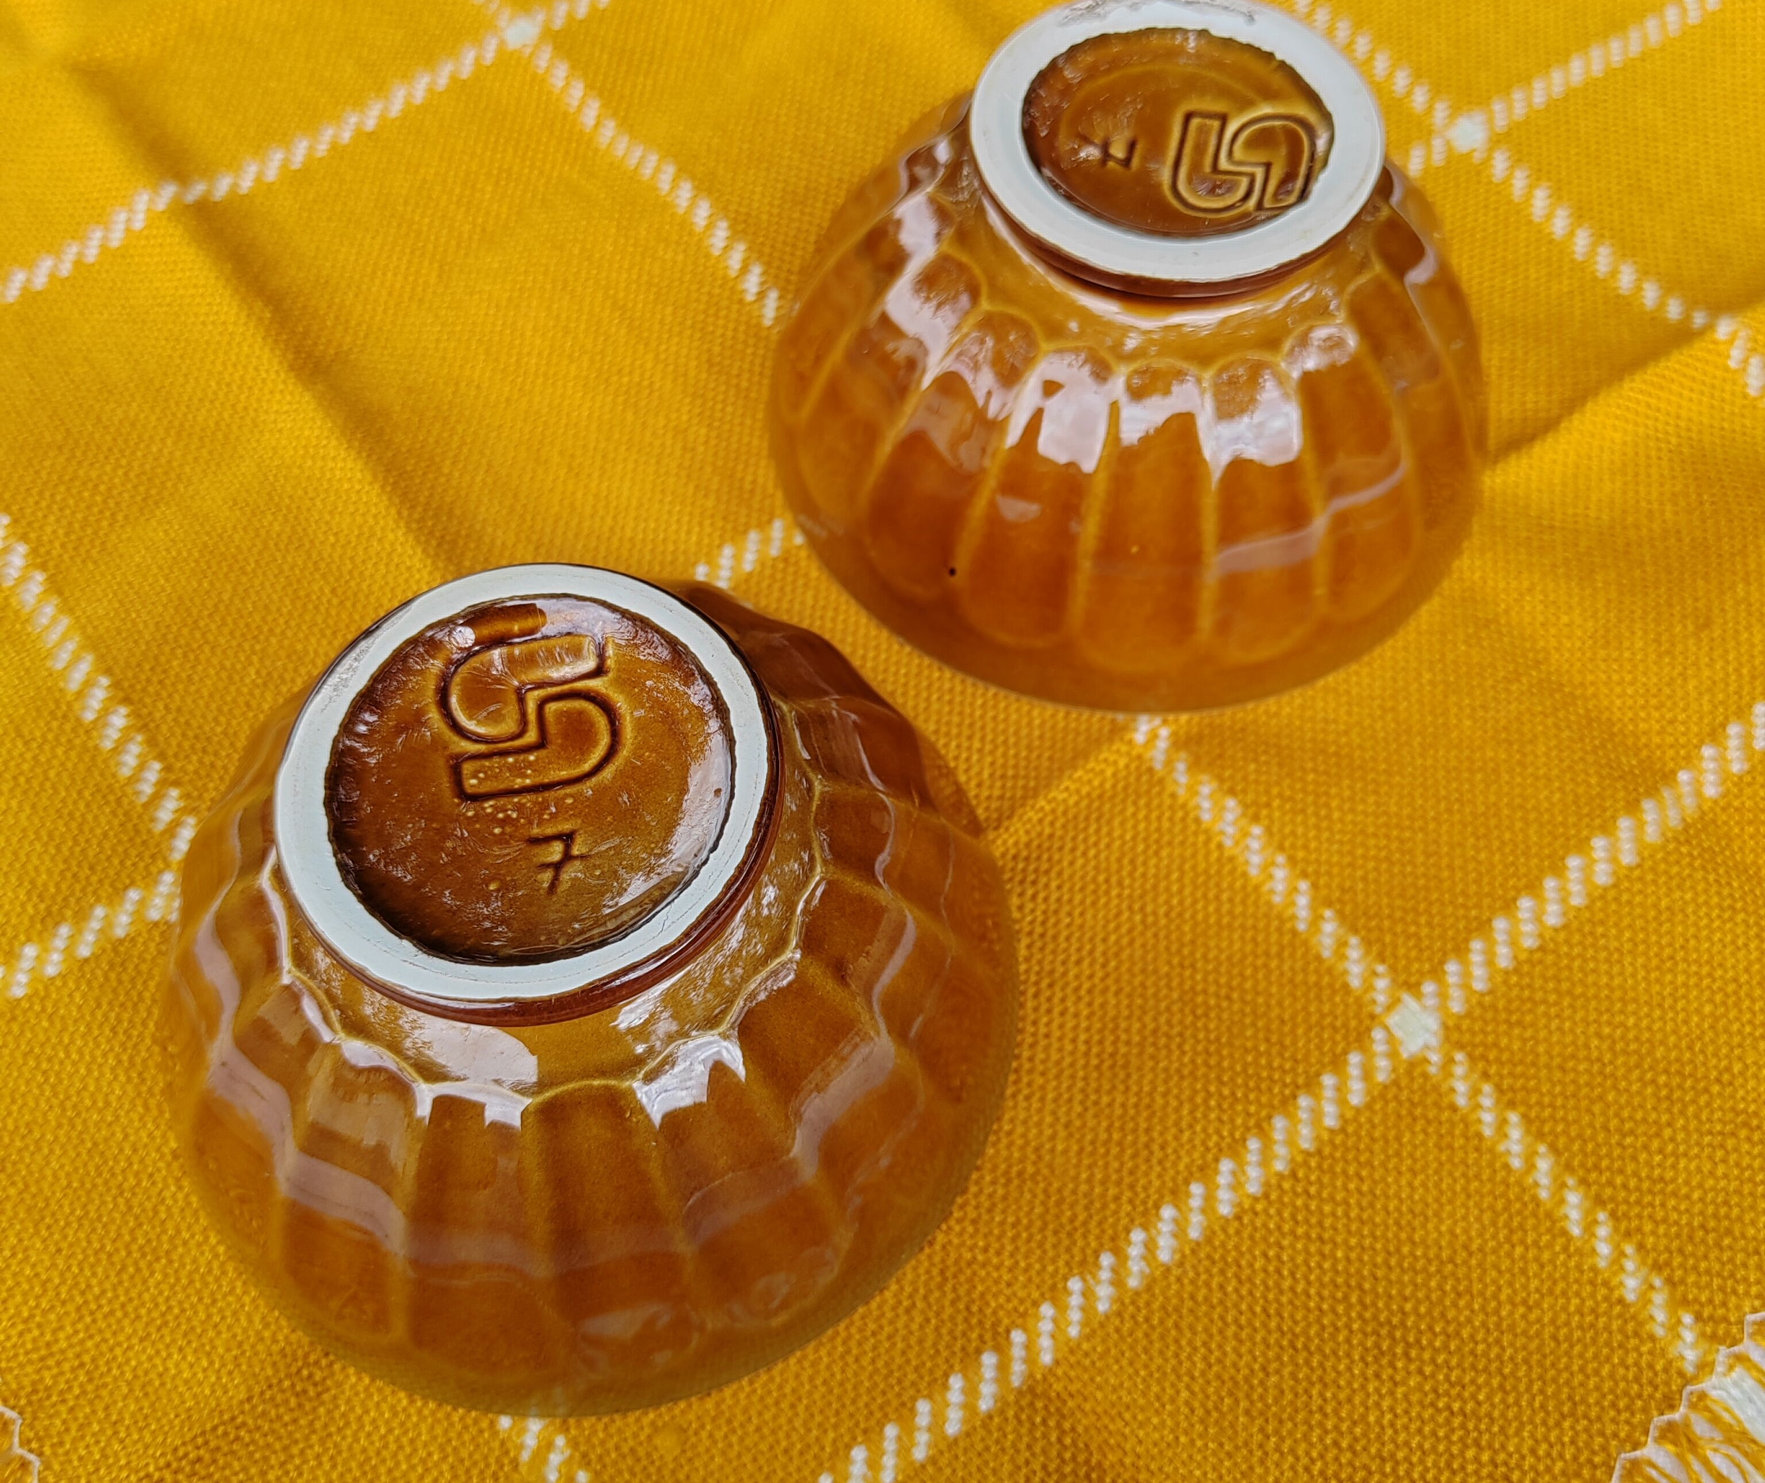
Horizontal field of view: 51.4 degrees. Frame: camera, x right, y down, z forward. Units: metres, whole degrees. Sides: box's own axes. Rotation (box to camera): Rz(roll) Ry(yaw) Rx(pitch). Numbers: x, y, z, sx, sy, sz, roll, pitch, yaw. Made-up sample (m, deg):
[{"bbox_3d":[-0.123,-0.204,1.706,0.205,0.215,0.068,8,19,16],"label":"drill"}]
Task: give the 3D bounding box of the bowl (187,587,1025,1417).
[{"bbox_3d":[-0.041,0.019,0.237,0.120,0.065,0.120,0,62,0],"label":"bowl"}]

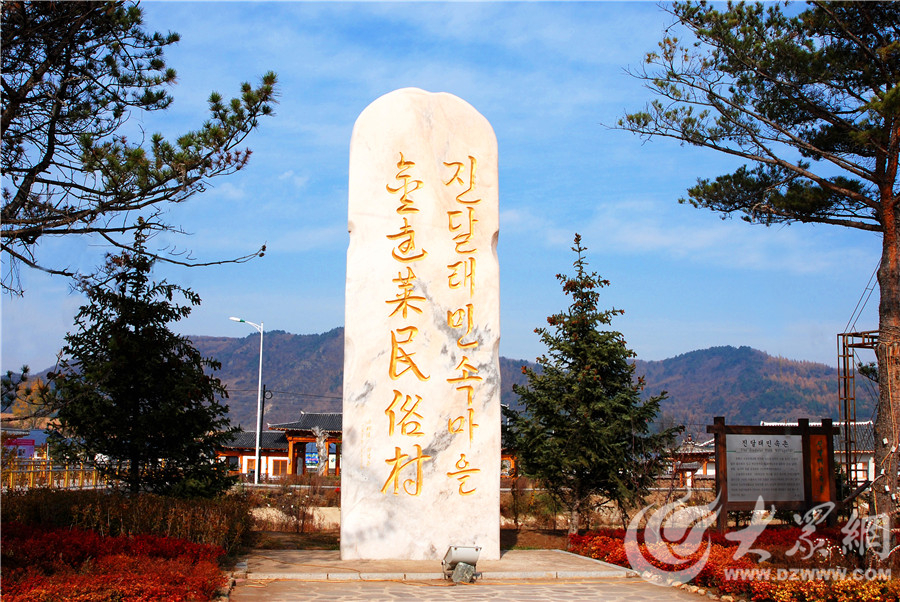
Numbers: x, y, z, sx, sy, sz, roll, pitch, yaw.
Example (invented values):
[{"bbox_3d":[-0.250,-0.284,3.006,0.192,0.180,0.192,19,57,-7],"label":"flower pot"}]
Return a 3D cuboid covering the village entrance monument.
[{"bbox_3d":[-0.422,0.241,13.646,2.265,7.061,0.600,1,-10,-3],"label":"village entrance monument"}]

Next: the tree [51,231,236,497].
[{"bbox_3d":[-6.387,1.508,19.347,3.840,6.488,3.840,0,-10,0],"label":"tree"}]

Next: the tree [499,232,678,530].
[{"bbox_3d":[2.465,1.526,15.770,2.975,5.457,2.975,0,-10,0],"label":"tree"}]

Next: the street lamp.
[{"bbox_3d":[-10.632,5.090,46.731,1.850,8.677,0.350,0,-10,0],"label":"street lamp"}]

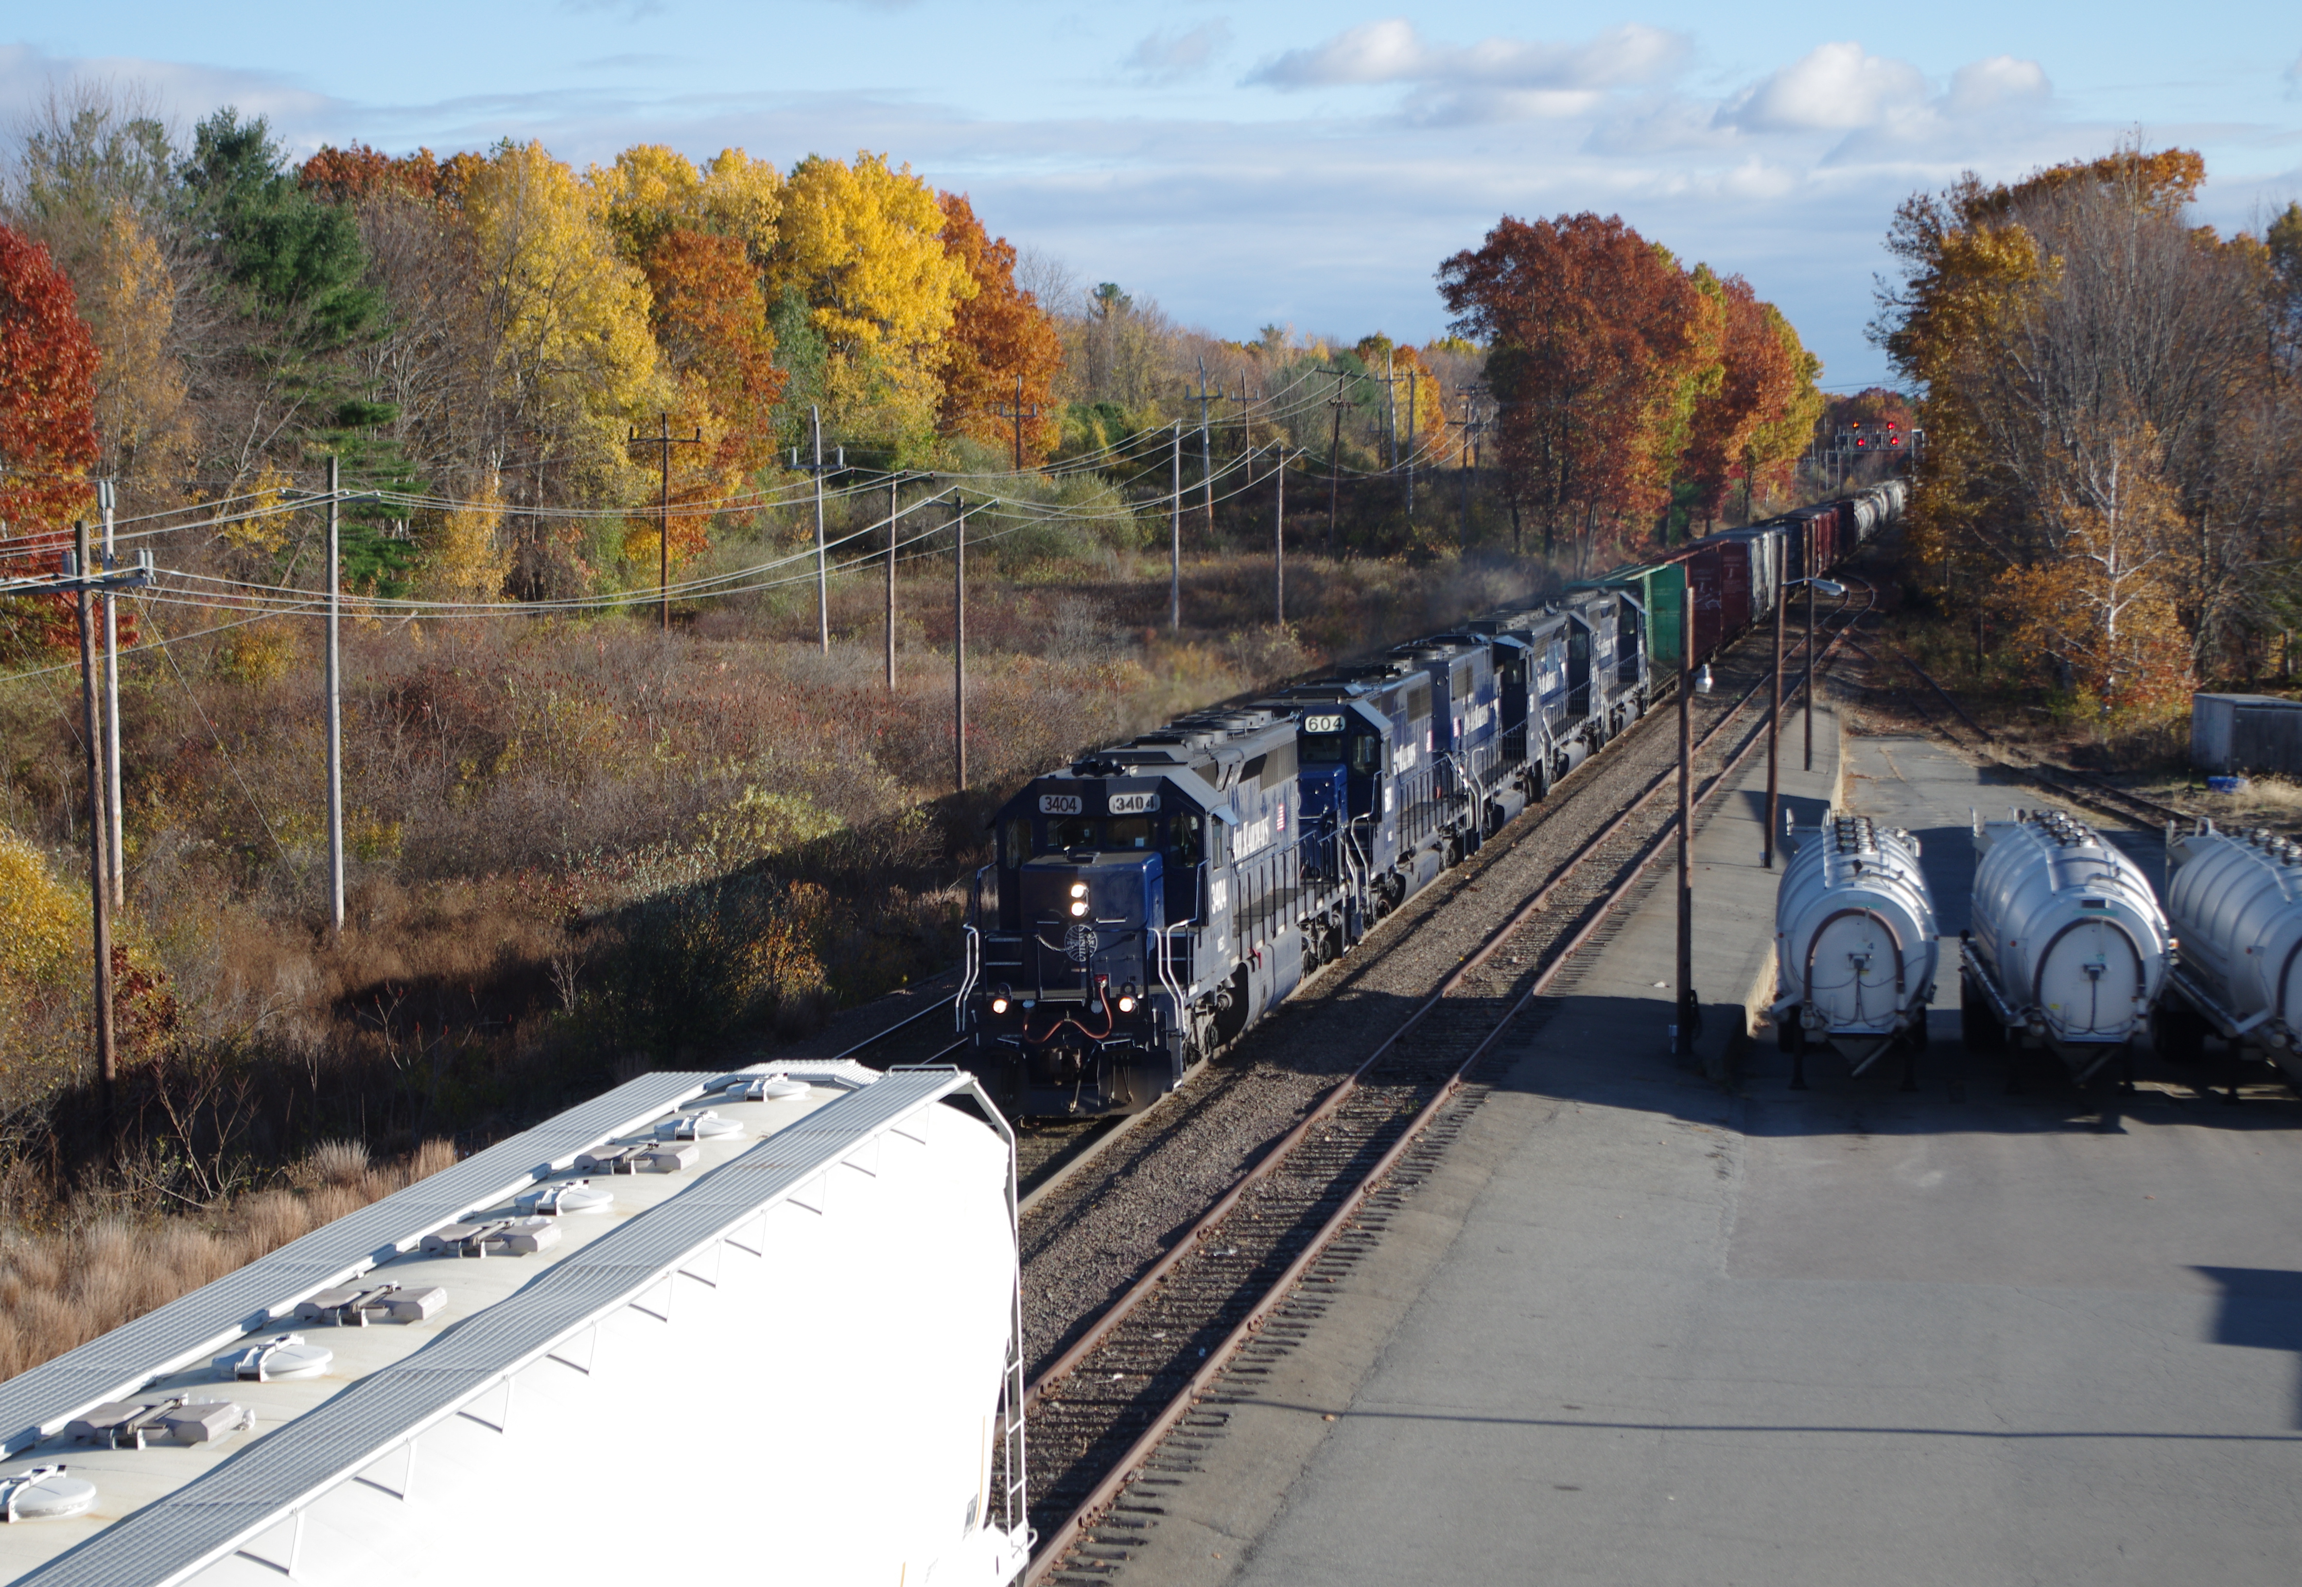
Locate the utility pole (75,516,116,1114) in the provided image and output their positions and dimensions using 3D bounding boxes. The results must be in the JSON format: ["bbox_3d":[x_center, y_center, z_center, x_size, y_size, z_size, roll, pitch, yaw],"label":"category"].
[{"bbox_3d":[-17.195,0.501,81.219,0.300,9.900,0.300,-1,4,9],"label":"utility pole"}]

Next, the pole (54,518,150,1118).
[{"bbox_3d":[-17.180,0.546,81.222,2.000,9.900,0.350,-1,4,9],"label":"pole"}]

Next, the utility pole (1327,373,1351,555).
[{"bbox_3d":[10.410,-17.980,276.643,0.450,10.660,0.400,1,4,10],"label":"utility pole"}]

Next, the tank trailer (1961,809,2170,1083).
[{"bbox_3d":[15.050,2.678,81.967,2.600,3.900,9.800,0,4,5],"label":"tank trailer"}]

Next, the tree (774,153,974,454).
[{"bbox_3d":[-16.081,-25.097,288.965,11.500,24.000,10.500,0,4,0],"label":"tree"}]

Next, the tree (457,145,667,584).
[{"bbox_3d":[-27.820,-19.825,234.204,9.400,21.690,8.500,1,4,10],"label":"tree"}]

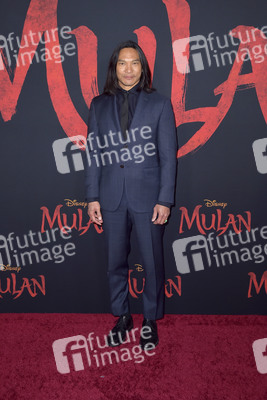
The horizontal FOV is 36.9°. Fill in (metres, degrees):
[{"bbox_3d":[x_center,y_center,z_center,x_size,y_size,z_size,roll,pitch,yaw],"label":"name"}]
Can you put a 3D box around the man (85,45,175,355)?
[{"bbox_3d":[-0.013,-0.024,2.362,0.535,1.760,0.340,2,8,11],"label":"man"}]

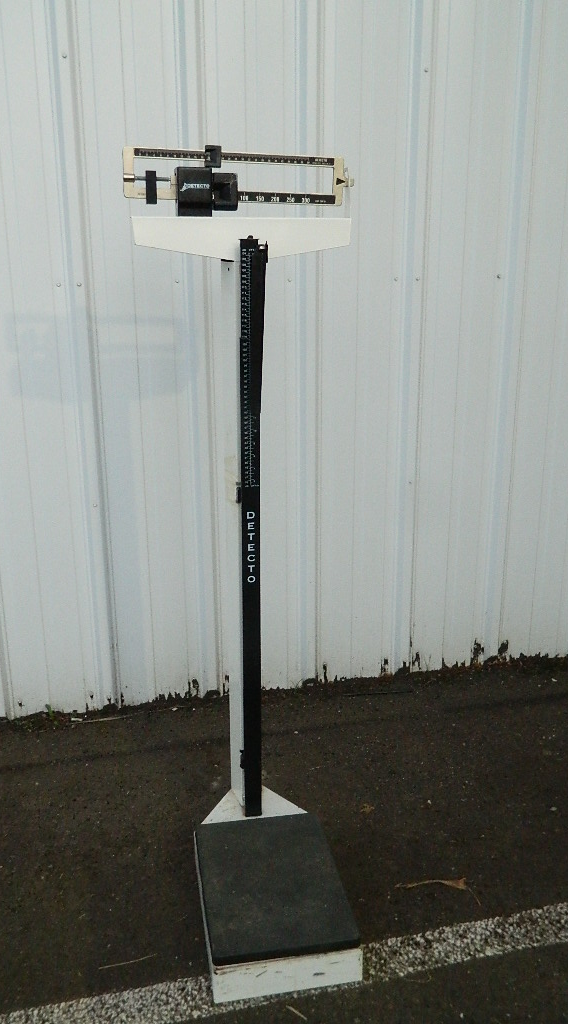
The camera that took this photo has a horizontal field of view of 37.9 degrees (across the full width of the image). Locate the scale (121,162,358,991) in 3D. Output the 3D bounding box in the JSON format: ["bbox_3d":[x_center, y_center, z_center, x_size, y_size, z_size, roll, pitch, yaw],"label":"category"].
[{"bbox_3d":[-0.044,0.084,1.530,0.436,1.462,0.527,-3,16,-9],"label":"scale"}]

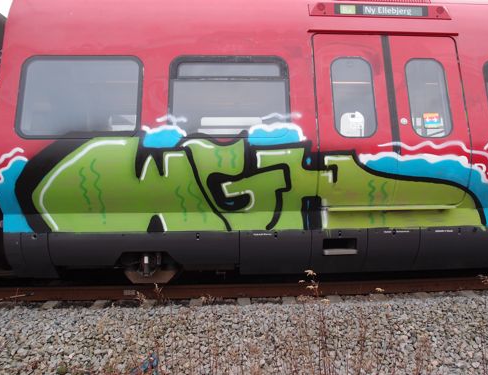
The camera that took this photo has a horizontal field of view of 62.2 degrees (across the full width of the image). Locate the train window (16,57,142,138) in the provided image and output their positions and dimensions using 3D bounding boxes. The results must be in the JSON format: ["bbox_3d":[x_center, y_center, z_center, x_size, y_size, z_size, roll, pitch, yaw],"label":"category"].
[{"bbox_3d":[-1.798,-1.000,4.452,1.354,0.983,0.080,0,-12,-3],"label":"train window"}]

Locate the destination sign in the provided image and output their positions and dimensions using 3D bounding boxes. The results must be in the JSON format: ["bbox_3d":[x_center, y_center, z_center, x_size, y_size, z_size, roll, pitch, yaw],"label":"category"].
[{"bbox_3d":[1.665,-2.140,4.848,1.154,0.155,0.080,0,-13,-3],"label":"destination sign"}]

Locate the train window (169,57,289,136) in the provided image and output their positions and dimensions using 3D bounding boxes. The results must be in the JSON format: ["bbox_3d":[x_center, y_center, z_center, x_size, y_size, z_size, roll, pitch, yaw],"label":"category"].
[{"bbox_3d":[-0.156,-1.016,4.532,1.346,0.981,0.080,0,-12,-3],"label":"train window"}]

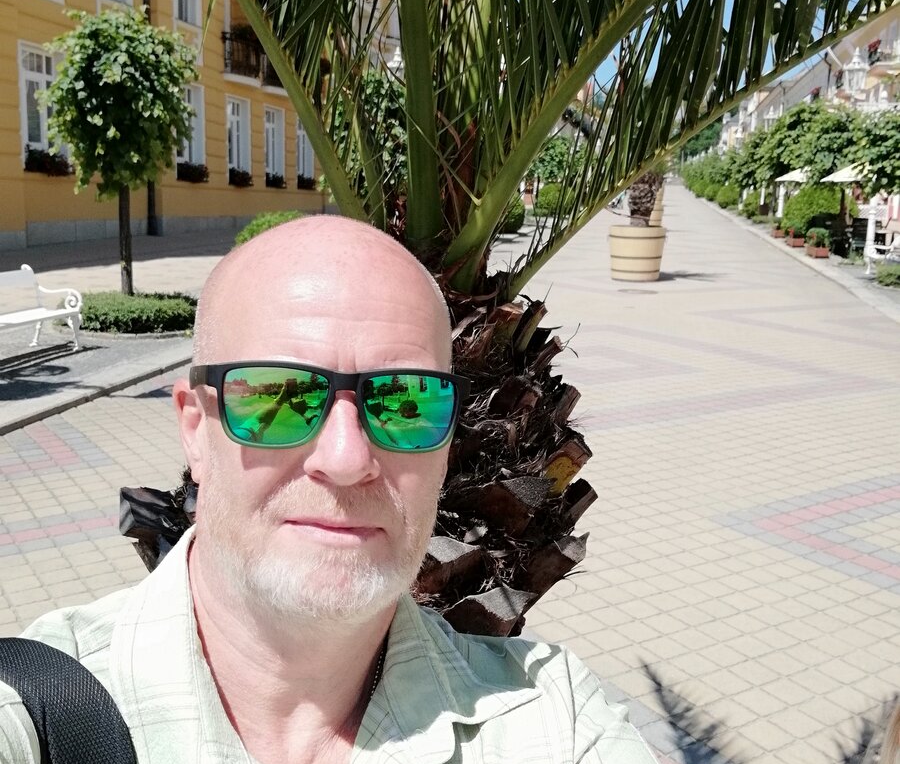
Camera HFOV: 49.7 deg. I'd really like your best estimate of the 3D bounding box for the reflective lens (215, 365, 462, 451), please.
[{"bbox_3d":[-0.059,0.014,0.529,0.133,0.045,0.025,3,-1,-19],"label":"reflective lens"}]

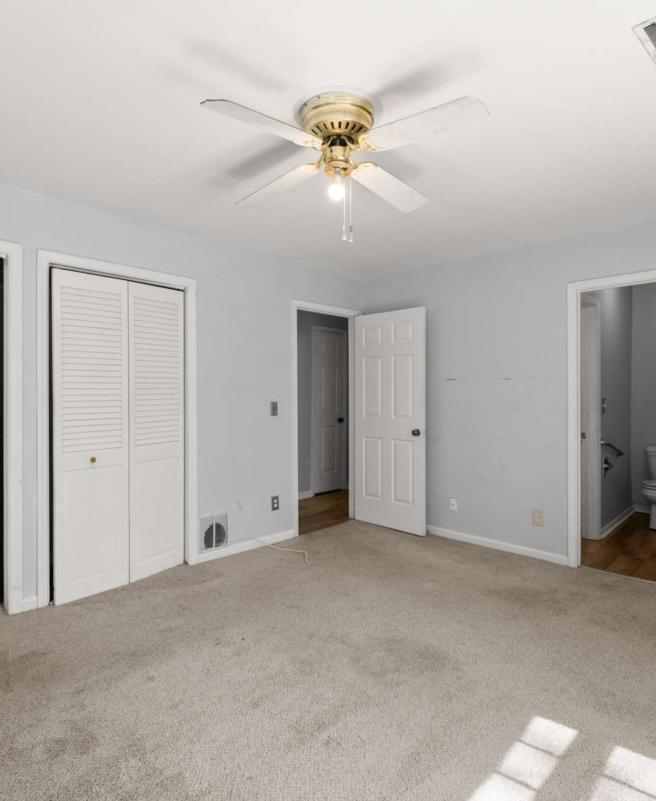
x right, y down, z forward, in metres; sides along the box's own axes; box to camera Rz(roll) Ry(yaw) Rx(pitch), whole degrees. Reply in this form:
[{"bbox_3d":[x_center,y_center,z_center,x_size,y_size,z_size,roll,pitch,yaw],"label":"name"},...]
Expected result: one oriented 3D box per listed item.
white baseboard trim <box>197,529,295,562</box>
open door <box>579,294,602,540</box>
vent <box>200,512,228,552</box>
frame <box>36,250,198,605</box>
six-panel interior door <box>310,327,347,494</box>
[{"bbox_3d":[-0.640,1.181,3.816,0.947,0.070,0.018,0,0,-45],"label":"white baseboard trim"},{"bbox_3d":[2.046,0.196,3.762,0.710,2.020,0.050,0,0,-45],"label":"open door"},{"bbox_3d":[-0.872,1.018,3.595,0.240,0.270,0.025,0,0,-45],"label":"vent"},{"bbox_3d":[-1.384,0.162,3.157,1.037,2.108,0.120,0,0,-45],"label":"frame"},{"bbox_3d":[0.006,0.184,6.108,0.045,2.050,0.560,0,0,45],"label":"six-panel interior door"}]

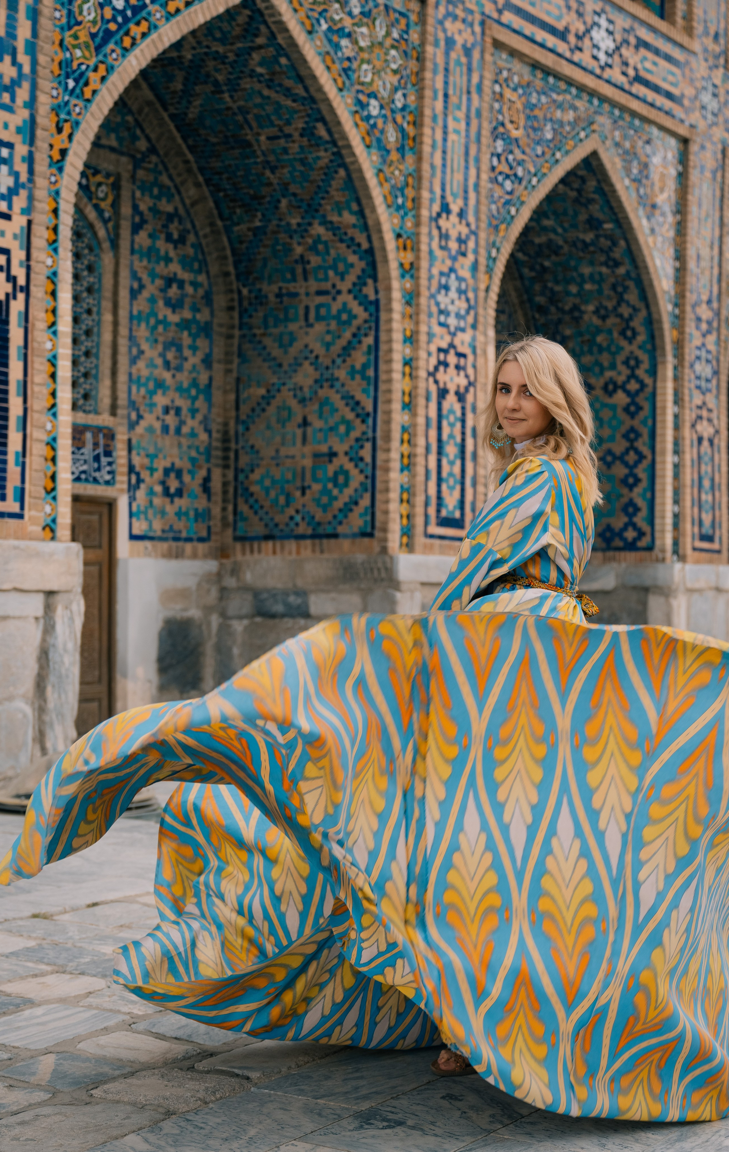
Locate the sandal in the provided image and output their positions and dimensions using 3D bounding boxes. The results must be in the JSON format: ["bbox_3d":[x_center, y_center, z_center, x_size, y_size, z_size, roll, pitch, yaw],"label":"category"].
[{"bbox_3d":[0.272,1.083,3.120,0.250,0.075,0.095,1,0,-9],"label":"sandal"}]

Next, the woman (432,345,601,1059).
[{"bbox_3d":[0.340,0.284,3.150,0.440,1.670,0.480,1,0,15],"label":"woman"}]

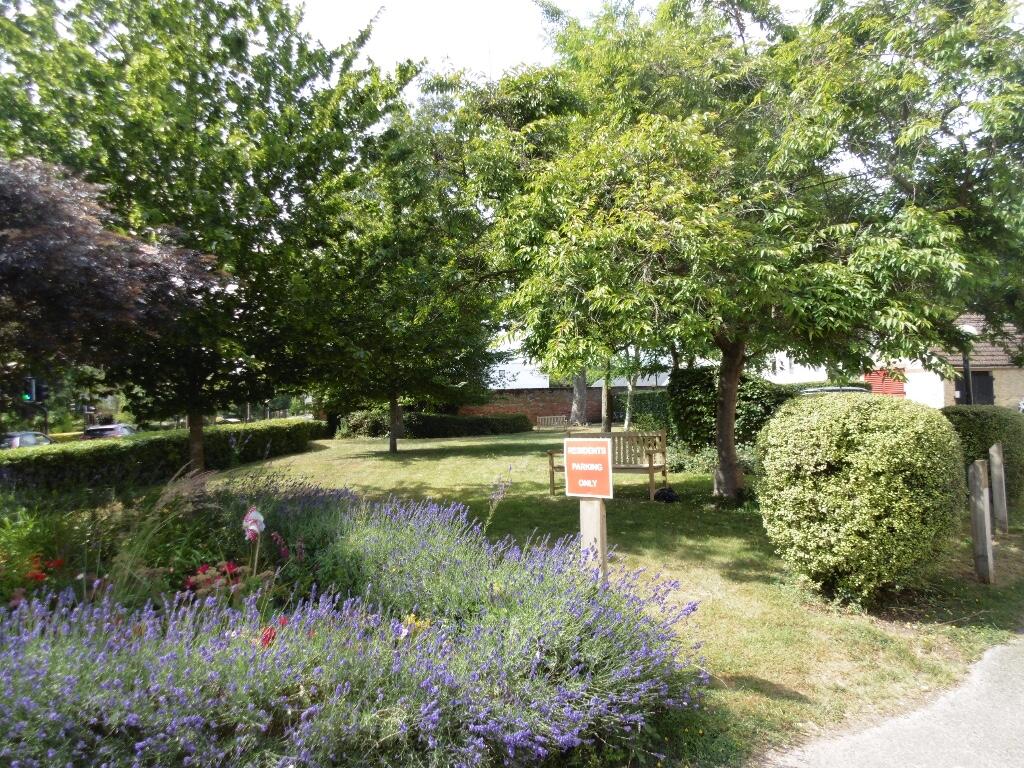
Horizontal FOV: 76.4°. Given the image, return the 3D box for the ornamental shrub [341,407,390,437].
[{"bbox_3d":[-7.203,1.995,32.000,2.500,1.400,1.700,-2,-2,-18],"label":"ornamental shrub"}]

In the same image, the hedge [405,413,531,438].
[{"bbox_3d":[-2.251,2.018,32.200,6.600,1.000,1.400,-1,-2,-23],"label":"hedge"}]

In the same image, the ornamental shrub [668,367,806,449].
[{"bbox_3d":[5.128,0.656,14.800,3.000,2.060,2.000,-2,-2,12],"label":"ornamental shrub"}]

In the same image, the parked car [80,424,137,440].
[{"bbox_3d":[-22.376,3.115,36.000,1.780,1.500,4.200,-2,-2,-10],"label":"parked car"}]

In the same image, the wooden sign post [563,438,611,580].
[{"bbox_3d":[0.473,0.921,3.820,0.285,1.170,0.140,-3,-2,26],"label":"wooden sign post"}]

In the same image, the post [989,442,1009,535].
[{"bbox_3d":[4.659,0.988,6.200,0.110,0.880,0.110,-4,-3,43],"label":"post"}]

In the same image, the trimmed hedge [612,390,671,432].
[{"bbox_3d":[6.766,1.292,34.000,2.950,1.900,1.800,-2,-2,6],"label":"trimmed hedge"}]

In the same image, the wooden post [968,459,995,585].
[{"bbox_3d":[3.369,0.981,4.670,0.110,0.890,0.110,-4,-3,43],"label":"wooden post"}]

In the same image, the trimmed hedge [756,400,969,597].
[{"bbox_3d":[2.529,0.772,4.820,1.400,1.380,1.400,-3,-2,28],"label":"trimmed hedge"}]

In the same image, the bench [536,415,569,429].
[{"bbox_3d":[2.116,1.974,34.000,1.500,0.880,0.600,-2,-2,-12],"label":"bench"}]

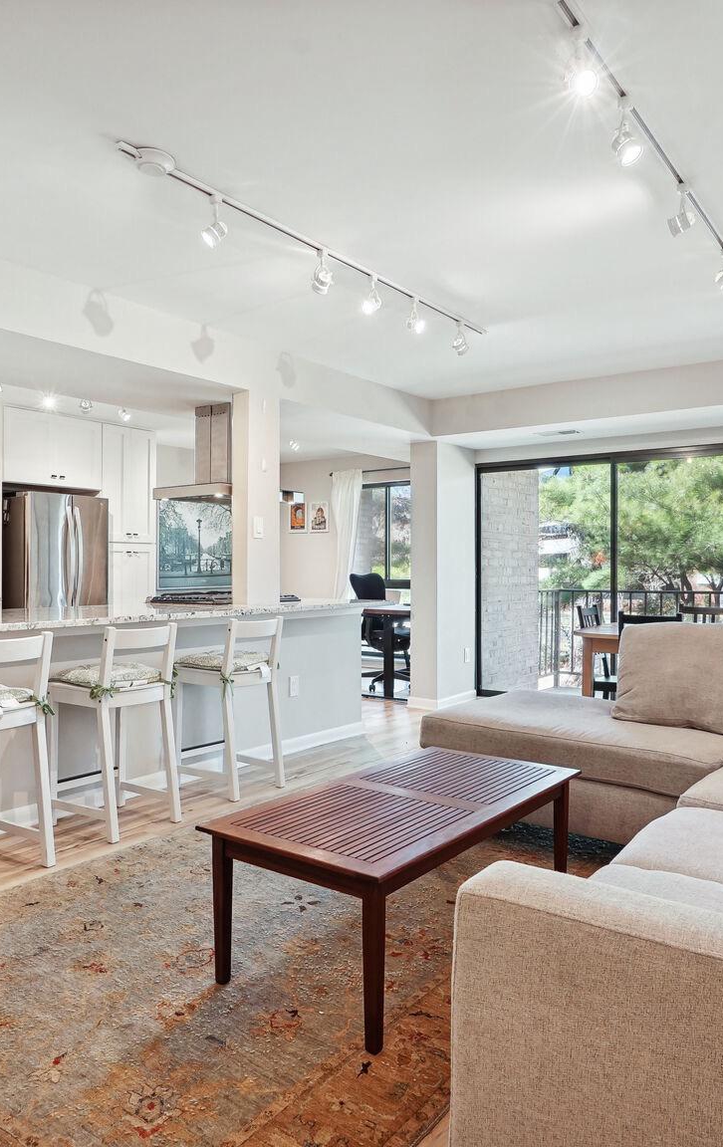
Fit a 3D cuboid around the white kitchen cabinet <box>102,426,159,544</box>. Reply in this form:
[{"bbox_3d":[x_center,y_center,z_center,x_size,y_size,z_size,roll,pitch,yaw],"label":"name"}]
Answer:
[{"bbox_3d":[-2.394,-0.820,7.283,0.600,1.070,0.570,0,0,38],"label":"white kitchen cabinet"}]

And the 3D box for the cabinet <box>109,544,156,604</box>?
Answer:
[{"bbox_3d":[-2.369,0.396,7.223,0.600,1.356,0.600,1,1,37],"label":"cabinet"}]

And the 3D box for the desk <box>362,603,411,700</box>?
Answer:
[{"bbox_3d":[0.577,0.710,6.984,0.620,0.765,1.250,0,0,38],"label":"desk"}]

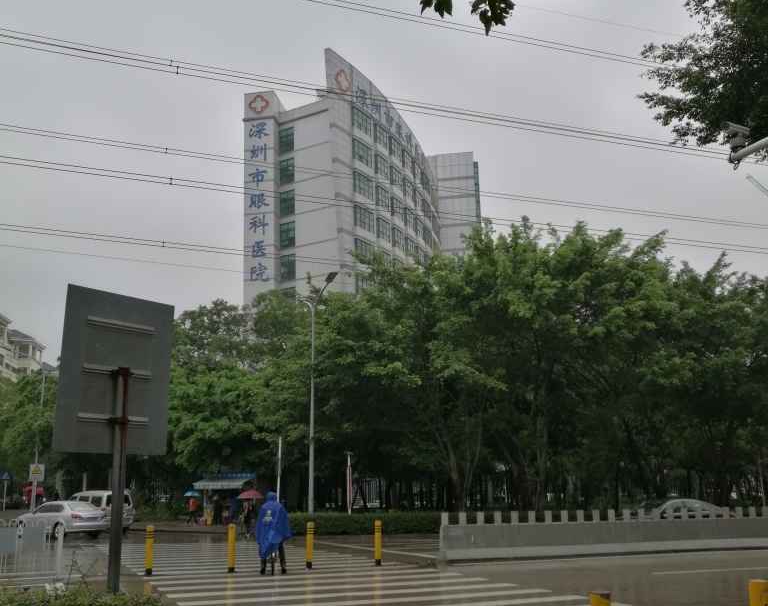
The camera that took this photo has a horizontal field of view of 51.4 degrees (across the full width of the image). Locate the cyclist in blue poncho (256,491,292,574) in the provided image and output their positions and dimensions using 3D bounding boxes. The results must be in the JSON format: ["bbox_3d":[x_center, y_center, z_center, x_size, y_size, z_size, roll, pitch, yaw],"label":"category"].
[{"bbox_3d":[-2.425,5.078,17.706,0.760,1.720,0.650,2,-14,-10],"label":"cyclist in blue poncho"}]

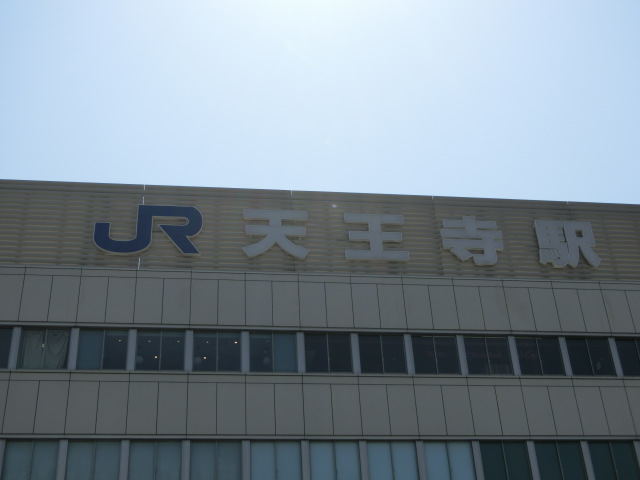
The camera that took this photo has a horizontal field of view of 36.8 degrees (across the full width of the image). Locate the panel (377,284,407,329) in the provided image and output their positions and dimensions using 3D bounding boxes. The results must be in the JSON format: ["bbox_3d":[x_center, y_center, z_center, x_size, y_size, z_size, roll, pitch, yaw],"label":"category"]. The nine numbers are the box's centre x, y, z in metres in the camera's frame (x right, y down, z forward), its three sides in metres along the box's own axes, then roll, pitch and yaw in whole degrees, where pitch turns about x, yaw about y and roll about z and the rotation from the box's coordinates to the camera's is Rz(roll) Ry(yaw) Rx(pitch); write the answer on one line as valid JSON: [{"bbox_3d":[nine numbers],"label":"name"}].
[{"bbox_3d":[2.418,2.265,32.583,0.900,1.720,0.120,2,-34,-8],"label":"panel"}]

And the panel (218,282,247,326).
[{"bbox_3d":[-3.153,2.256,34.316,0.970,1.854,0.100,2,-34,-8],"label":"panel"}]

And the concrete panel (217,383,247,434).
[{"bbox_3d":[-3.049,5.813,33.078,0.990,1.894,0.120,2,-34,-8],"label":"concrete panel"}]

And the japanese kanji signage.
[{"bbox_3d":[1.362,-0.040,37.611,19.892,2.358,0.250,2,-34,-8],"label":"japanese kanji signage"}]

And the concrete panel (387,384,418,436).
[{"bbox_3d":[2.604,5.406,30.510,0.900,1.724,0.120,2,-34,-8],"label":"concrete panel"}]

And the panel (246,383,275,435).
[{"bbox_3d":[-1.976,5.681,32.208,0.970,1.857,0.100,2,-34,-8],"label":"panel"}]

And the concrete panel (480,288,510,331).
[{"bbox_3d":[6.467,2.580,35.635,0.970,1.859,0.100,2,-34,-8],"label":"concrete panel"}]

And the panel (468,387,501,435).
[{"bbox_3d":[5.707,5.927,33.269,0.970,1.857,0.100,2,-34,-8],"label":"panel"}]

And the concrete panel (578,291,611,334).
[{"bbox_3d":[9.547,2.491,33.566,0.900,1.720,0.120,2,-34,-8],"label":"concrete panel"}]

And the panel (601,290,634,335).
[{"bbox_3d":[10.438,2.519,33.689,0.900,1.720,0.120,2,-34,-8],"label":"panel"}]

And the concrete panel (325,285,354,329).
[{"bbox_3d":[0.705,2.451,35.927,0.990,1.884,0.120,2,-34,-8],"label":"concrete panel"}]

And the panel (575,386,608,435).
[{"bbox_3d":[8.842,5.604,31.370,0.900,1.724,0.120,2,-34,-8],"label":"panel"}]

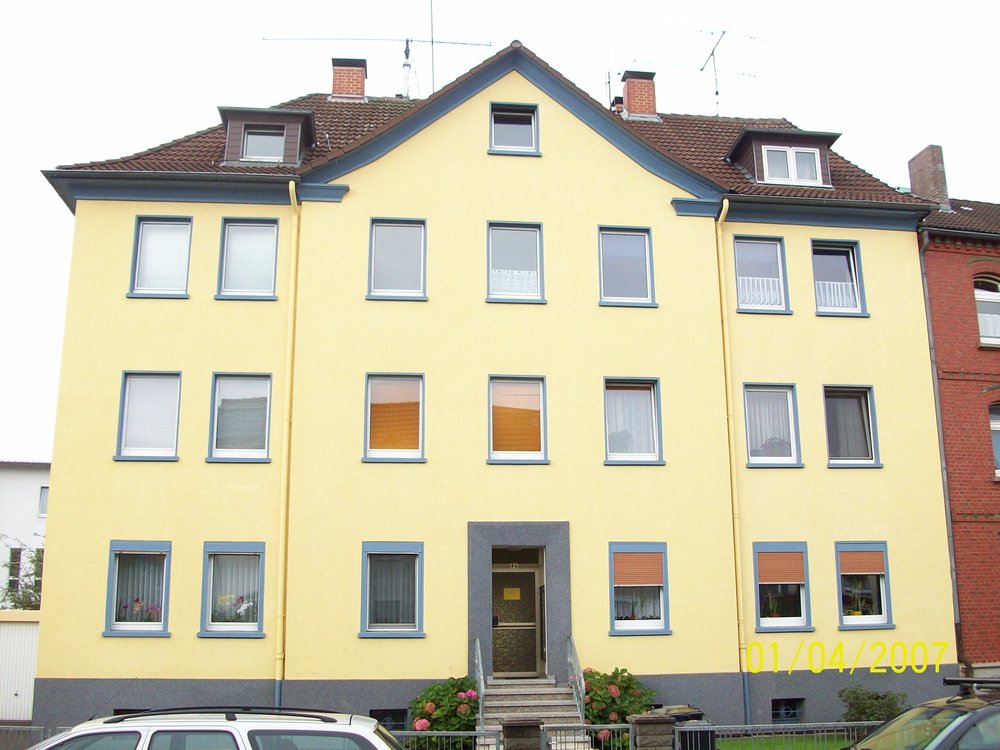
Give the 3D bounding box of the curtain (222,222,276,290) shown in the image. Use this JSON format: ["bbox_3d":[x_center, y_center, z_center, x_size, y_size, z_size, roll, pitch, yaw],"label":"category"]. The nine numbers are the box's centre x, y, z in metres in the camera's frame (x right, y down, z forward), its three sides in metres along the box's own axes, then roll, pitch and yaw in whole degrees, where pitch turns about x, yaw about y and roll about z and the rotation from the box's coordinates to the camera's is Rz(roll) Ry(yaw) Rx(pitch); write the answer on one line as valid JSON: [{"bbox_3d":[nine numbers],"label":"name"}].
[{"bbox_3d":[-4.783,-2.219,18.807,0.922,1.343,0.090,1,-12,-6],"label":"curtain"}]

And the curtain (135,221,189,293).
[{"bbox_3d":[-6.436,-2.259,18.757,0.930,1.300,0.080,1,-13,-6],"label":"curtain"}]

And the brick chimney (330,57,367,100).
[{"bbox_3d":[-3.887,-7.410,25.322,0.842,1.112,0.840,1,-13,-6],"label":"brick chimney"}]

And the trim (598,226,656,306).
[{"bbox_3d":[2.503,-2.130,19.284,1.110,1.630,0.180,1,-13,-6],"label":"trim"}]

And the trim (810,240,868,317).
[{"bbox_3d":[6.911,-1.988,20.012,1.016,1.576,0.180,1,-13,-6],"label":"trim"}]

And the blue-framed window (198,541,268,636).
[{"bbox_3d":[-4.678,3.780,17.307,1.136,1.647,0.150,1,-12,-6],"label":"blue-framed window"}]

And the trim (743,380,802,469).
[{"bbox_3d":[5.274,0.981,19.034,1.170,1.680,0.200,1,-13,-6],"label":"trim"}]

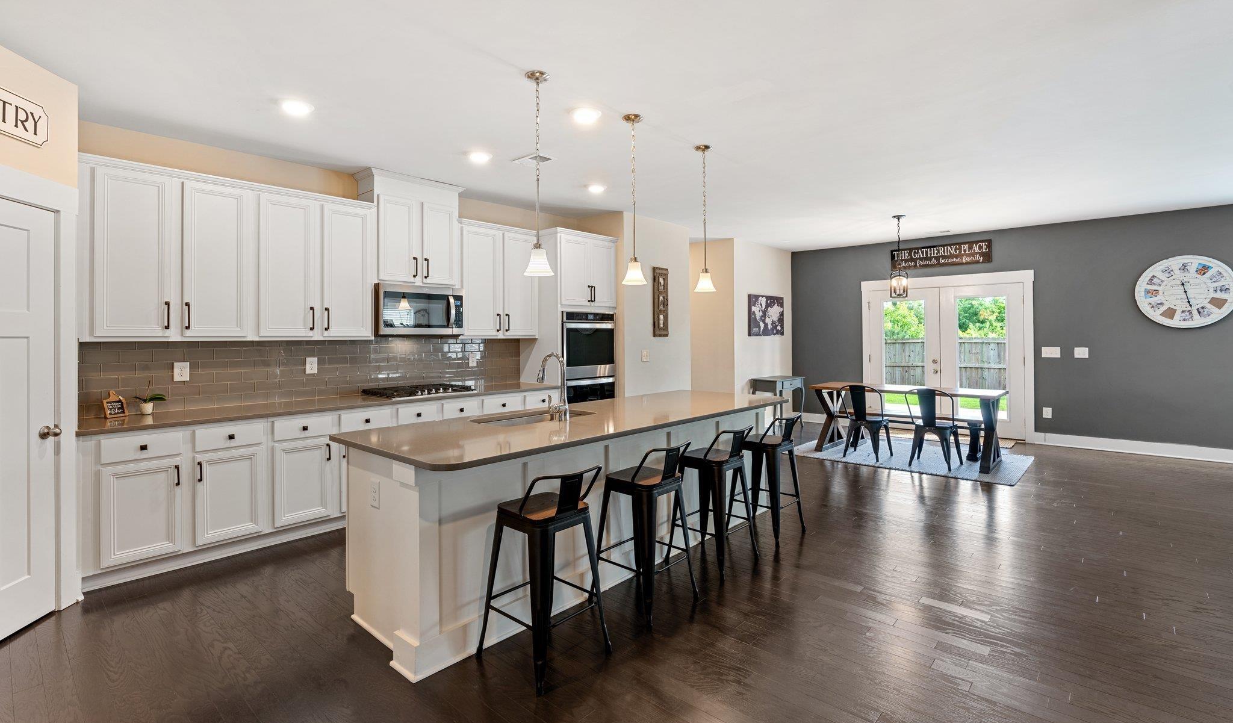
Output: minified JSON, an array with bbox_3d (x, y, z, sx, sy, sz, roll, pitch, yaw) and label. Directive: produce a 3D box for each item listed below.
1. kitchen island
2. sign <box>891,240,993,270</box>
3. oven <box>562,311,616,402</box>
[{"bbox_3d":[-0.047,0.767,3.400,1.030,0.890,2.890,2,3,42],"label":"kitchen island"},{"bbox_3d":[4.472,-1.458,7.583,1.220,0.303,0.033,2,3,42],"label":"sign"},{"bbox_3d":[-0.476,0.130,5.864,0.620,1.280,0.740,1,2,42],"label":"oven"}]

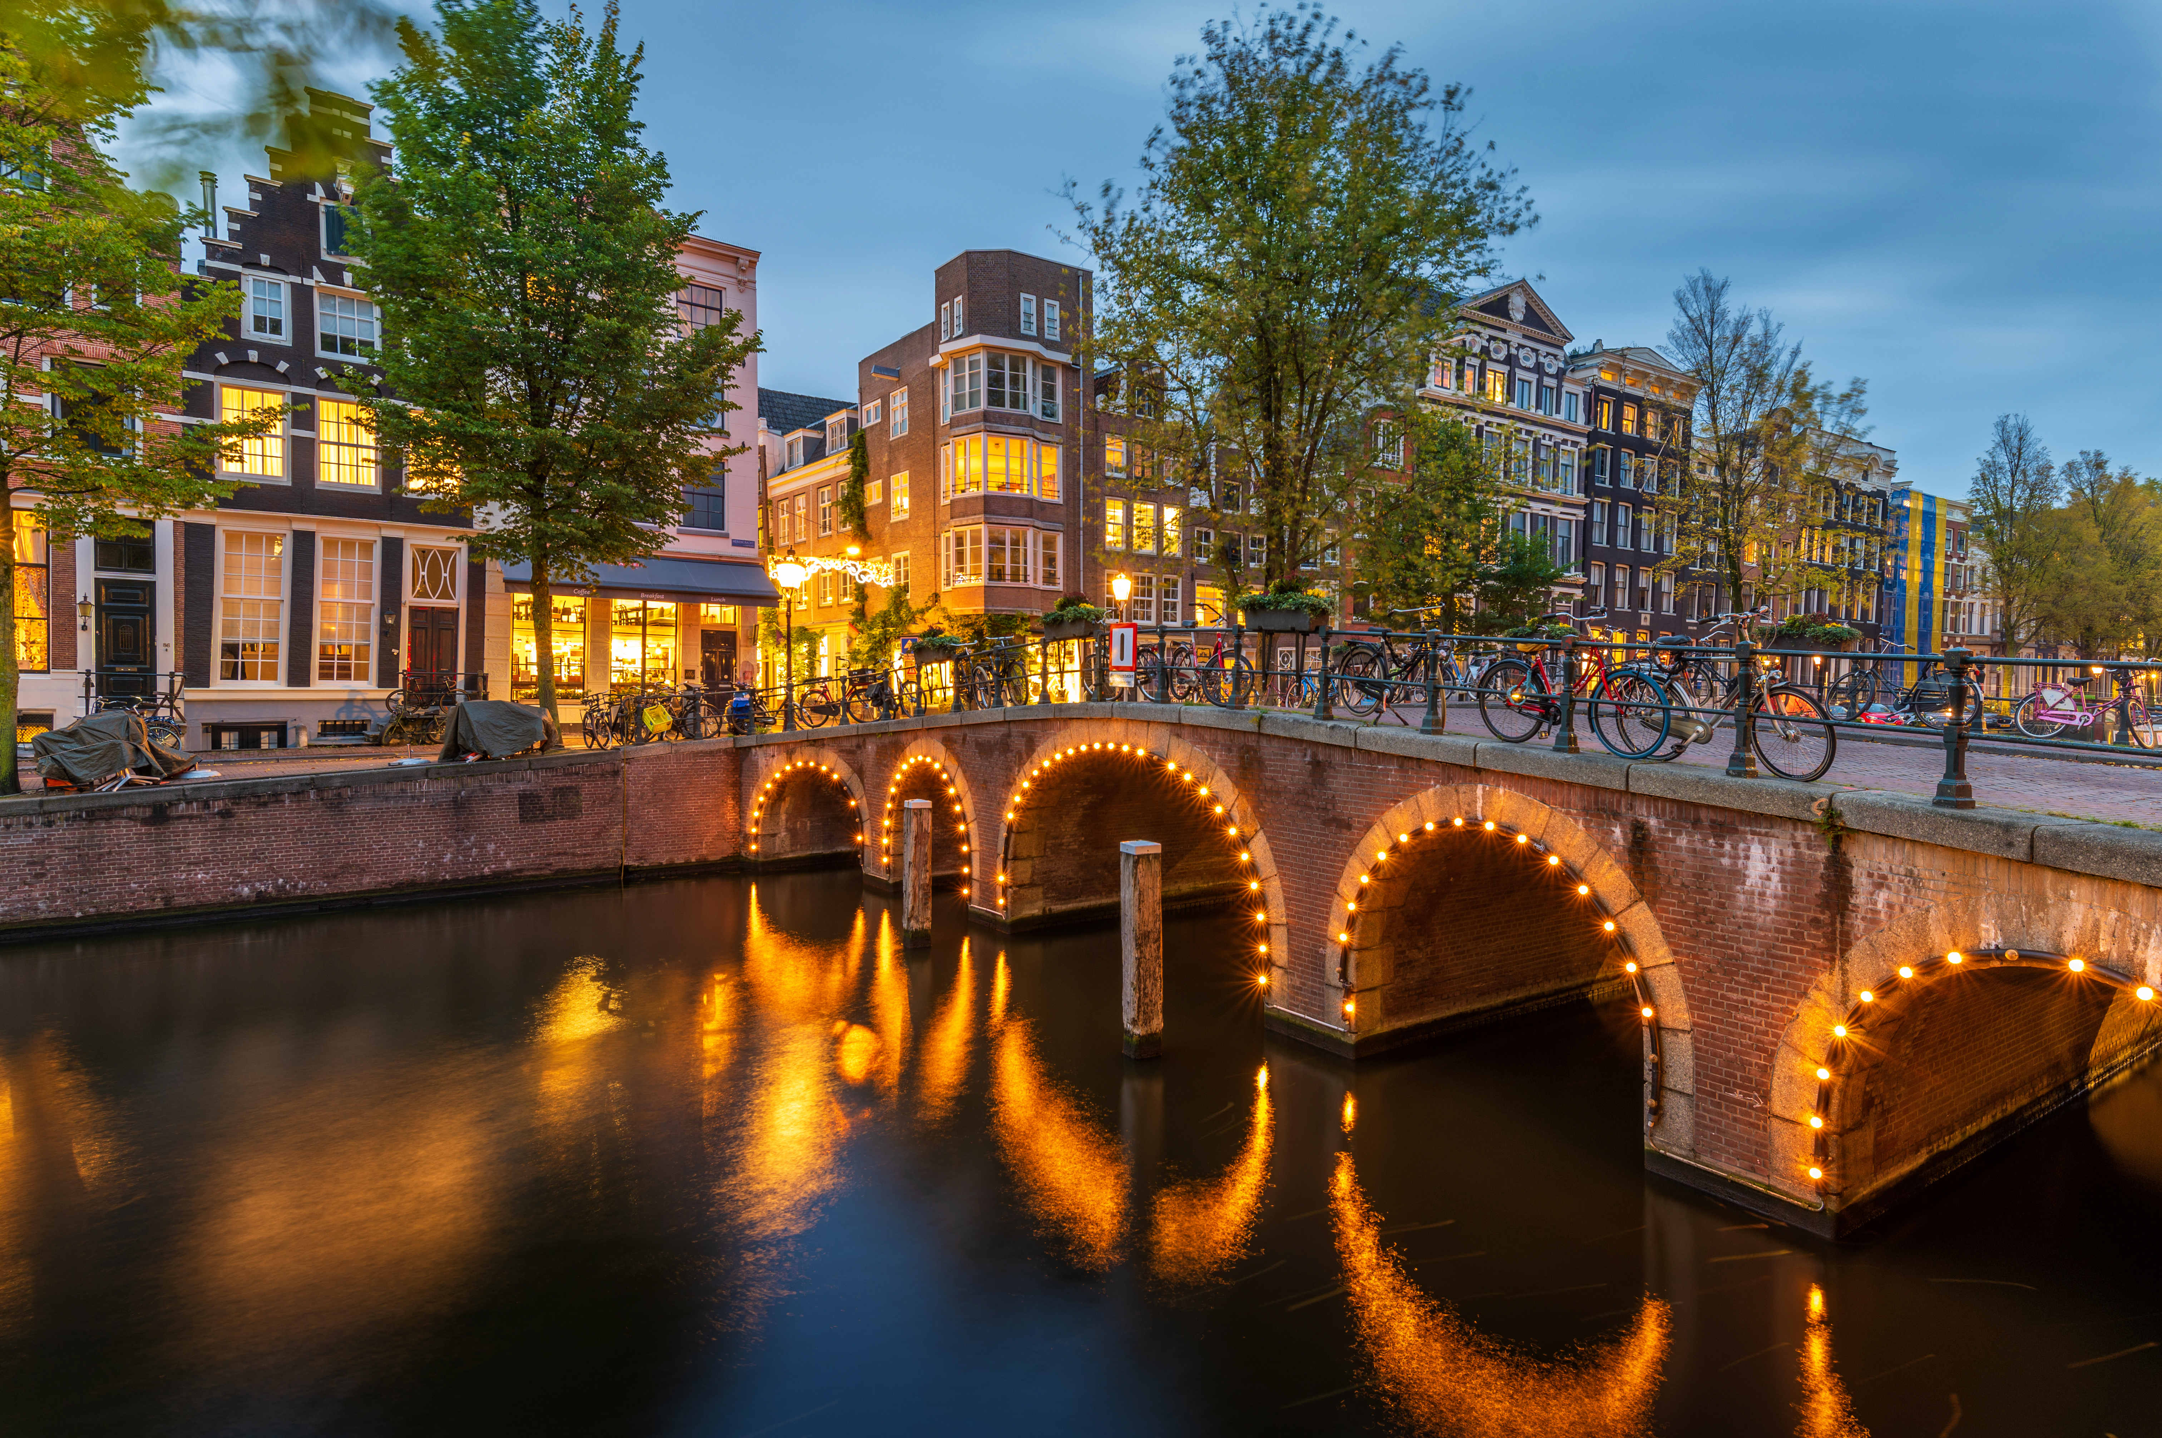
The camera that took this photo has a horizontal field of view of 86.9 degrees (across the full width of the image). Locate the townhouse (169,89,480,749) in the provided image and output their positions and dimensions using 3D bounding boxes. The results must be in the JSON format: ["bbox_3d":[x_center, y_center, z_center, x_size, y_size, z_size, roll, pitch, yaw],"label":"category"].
[{"bbox_3d":[-20.781,-7.160,30.944,5.960,15.468,10.000,-1,2,-39],"label":"townhouse"}]

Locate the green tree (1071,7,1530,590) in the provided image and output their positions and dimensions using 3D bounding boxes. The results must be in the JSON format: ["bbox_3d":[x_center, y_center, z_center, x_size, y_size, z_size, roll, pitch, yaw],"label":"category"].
[{"bbox_3d":[6.721,-10.457,34.535,13.300,21.663,12.300,0,1,11],"label":"green tree"}]

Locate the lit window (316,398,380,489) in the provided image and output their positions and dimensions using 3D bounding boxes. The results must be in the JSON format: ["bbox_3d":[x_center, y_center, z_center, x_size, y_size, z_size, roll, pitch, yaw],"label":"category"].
[{"bbox_3d":[-17.495,-6.581,27.183,1.280,2.225,0.180,-1,2,-39],"label":"lit window"}]

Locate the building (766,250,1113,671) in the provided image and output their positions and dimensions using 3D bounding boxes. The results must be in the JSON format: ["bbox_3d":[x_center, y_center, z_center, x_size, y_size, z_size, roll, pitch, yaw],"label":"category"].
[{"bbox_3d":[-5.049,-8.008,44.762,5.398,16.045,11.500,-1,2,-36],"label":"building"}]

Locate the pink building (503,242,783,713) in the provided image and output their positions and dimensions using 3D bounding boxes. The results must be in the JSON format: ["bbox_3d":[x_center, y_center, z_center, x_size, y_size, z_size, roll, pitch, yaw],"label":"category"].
[{"bbox_3d":[-15.475,-6.775,35.251,7.305,14.045,10.000,-1,2,-39],"label":"pink building"}]

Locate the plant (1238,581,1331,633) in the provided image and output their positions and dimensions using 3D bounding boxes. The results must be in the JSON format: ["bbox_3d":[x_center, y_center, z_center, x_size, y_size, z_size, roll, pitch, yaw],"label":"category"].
[{"bbox_3d":[2.296,-1.266,12.812,0.420,0.560,1.120,-1,2,-33],"label":"plant"}]

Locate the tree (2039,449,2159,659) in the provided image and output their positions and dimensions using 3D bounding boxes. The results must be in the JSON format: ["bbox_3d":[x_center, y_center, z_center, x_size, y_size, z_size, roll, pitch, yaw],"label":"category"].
[{"bbox_3d":[67.785,-9.001,75.653,7.000,17.410,7.000,1,2,42],"label":"tree"}]

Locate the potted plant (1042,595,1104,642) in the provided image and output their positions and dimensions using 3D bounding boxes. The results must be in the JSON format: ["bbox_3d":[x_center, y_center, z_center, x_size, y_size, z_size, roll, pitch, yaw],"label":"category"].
[{"bbox_3d":[-0.122,-1.467,16.508,0.420,0.660,1.120,-1,2,-33],"label":"potted plant"}]

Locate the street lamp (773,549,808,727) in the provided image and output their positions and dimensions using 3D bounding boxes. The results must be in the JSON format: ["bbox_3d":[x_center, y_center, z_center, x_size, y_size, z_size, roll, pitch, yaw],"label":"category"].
[{"bbox_3d":[-6.078,-1.664,23.831,0.600,3.788,0.600,0,1,0],"label":"street lamp"}]

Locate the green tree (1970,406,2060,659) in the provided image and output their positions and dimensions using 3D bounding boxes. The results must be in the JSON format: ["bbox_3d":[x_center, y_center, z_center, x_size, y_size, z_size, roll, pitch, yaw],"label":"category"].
[{"bbox_3d":[55.194,-8.988,67.141,5.400,17.799,5.600,1,2,39],"label":"green tree"}]

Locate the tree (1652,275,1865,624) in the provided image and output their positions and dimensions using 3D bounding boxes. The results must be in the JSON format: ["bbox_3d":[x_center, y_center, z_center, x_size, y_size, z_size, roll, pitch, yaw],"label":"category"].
[{"bbox_3d":[29.404,-9.444,48.994,8.300,19.450,8.200,1,2,31],"label":"tree"}]

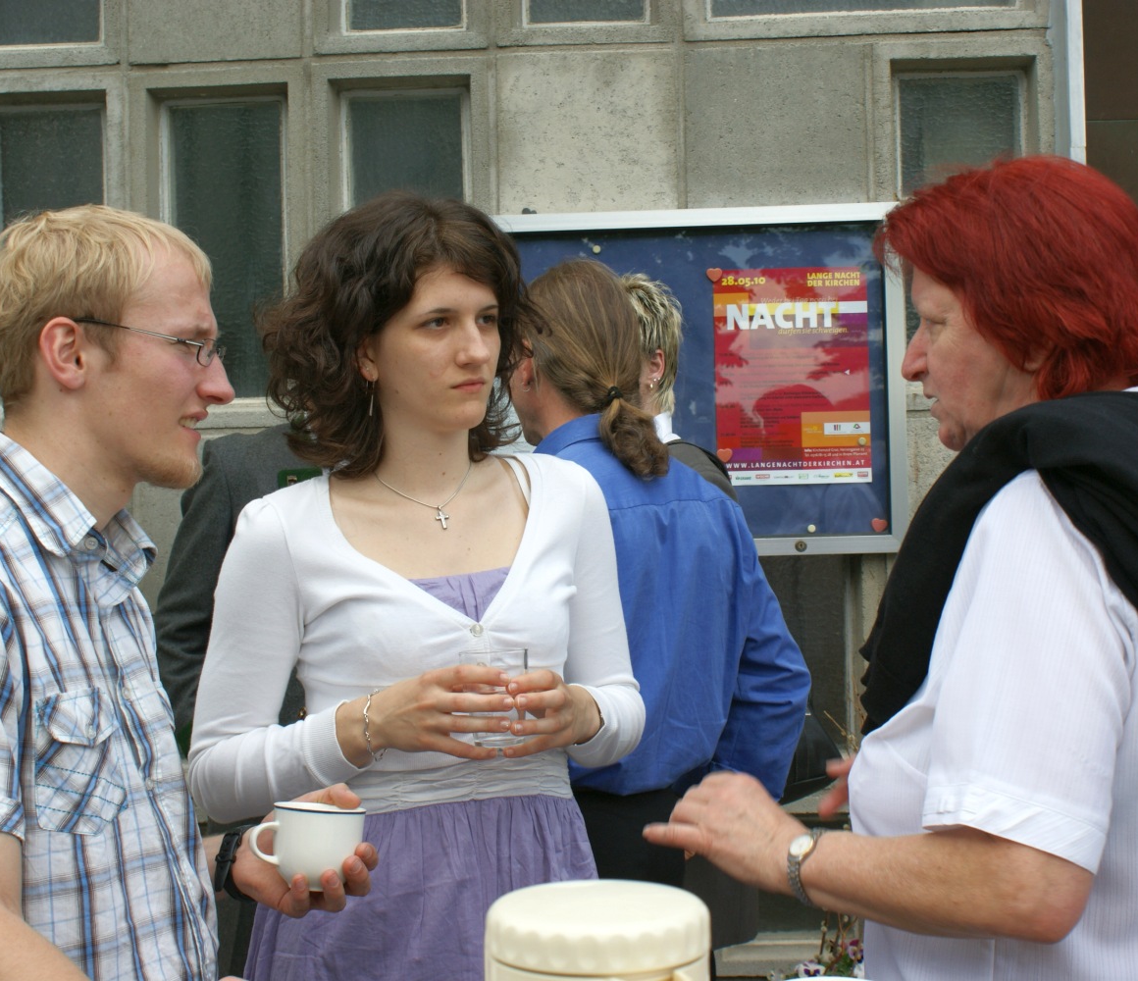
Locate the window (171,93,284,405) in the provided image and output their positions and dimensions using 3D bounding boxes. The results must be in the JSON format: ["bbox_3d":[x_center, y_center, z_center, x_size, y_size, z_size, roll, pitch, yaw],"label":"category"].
[{"bbox_3d":[-0.700,-0.494,3.752,0.245,0.623,0.050,-1,-2,4],"label":"window"}]

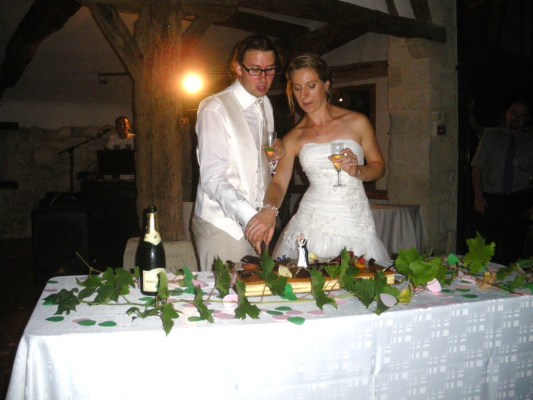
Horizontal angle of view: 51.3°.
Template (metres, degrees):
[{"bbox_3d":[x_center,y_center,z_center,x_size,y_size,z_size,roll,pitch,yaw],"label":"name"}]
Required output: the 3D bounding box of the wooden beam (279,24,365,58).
[{"bbox_3d":[0.590,-1.690,5.950,0.220,0.240,1.500,-1,5,-16],"label":"wooden beam"}]

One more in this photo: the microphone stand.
[{"bbox_3d":[-1.912,0.023,5.700,0.560,1.480,0.500,-2,5,-14],"label":"microphone stand"}]

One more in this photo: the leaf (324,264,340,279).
[{"bbox_3d":[0.231,0.250,1.940,0.056,0.046,0.040,-1,5,-6],"label":"leaf"}]

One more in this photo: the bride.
[{"bbox_3d":[0.264,0.197,2.480,0.760,1.650,0.740,1,5,14],"label":"bride"}]

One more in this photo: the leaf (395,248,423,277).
[{"bbox_3d":[0.546,0.242,2.130,0.110,0.105,0.050,0,5,5],"label":"leaf"}]

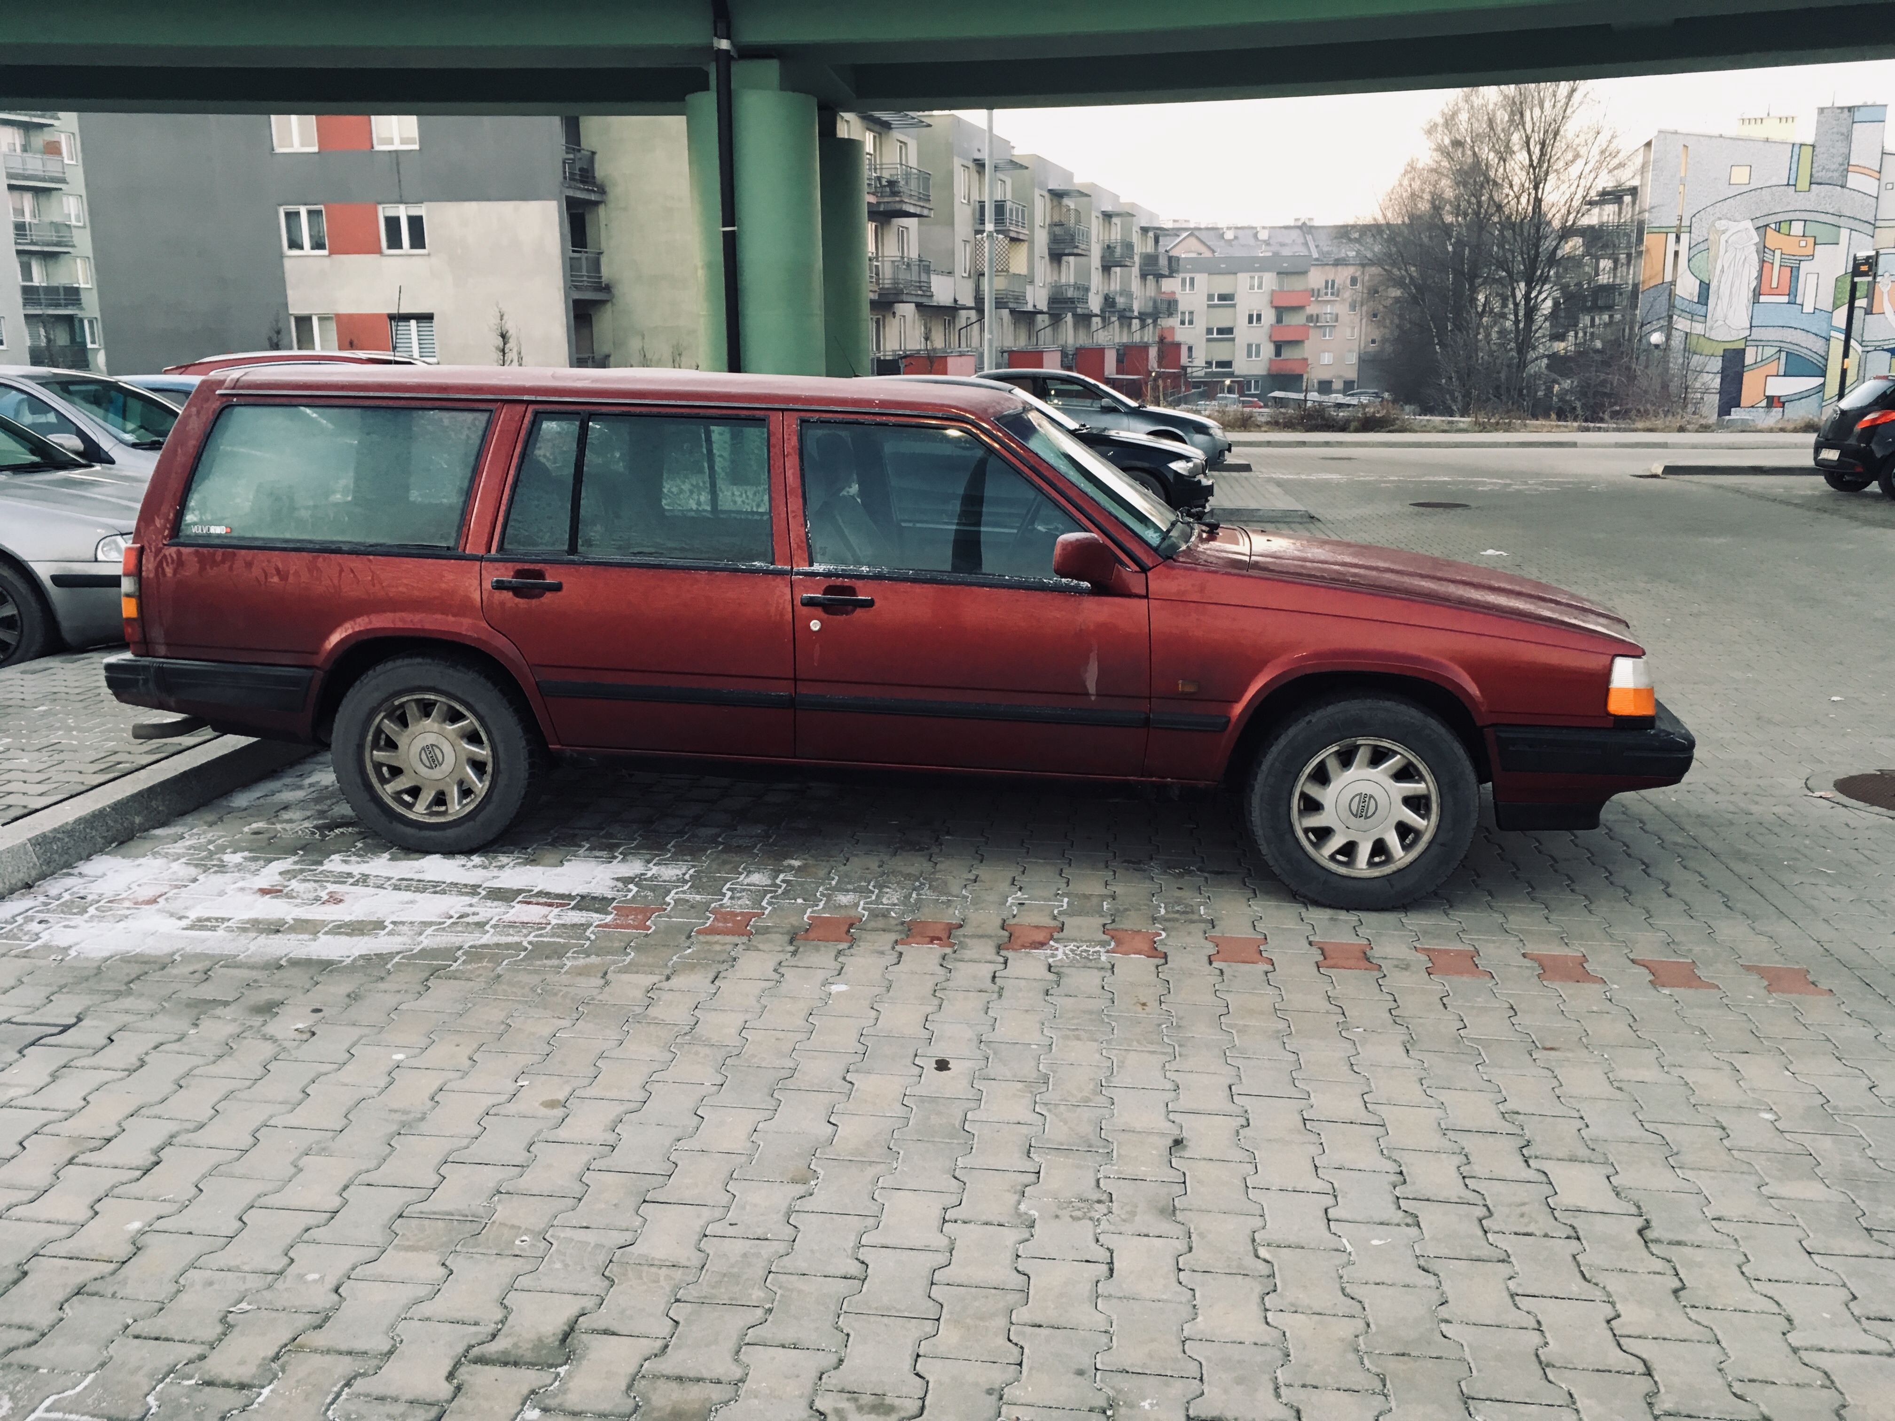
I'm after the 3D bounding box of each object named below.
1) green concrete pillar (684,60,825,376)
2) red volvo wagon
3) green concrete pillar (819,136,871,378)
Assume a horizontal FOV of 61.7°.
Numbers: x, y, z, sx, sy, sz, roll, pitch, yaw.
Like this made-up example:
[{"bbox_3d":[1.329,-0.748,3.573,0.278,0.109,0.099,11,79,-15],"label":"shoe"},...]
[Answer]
[{"bbox_3d":[-1.943,-4.299,16.265,1.288,4.457,1.288,1,12,6],"label":"green concrete pillar"},{"bbox_3d":[-0.211,-0.392,5.378,4.850,1.460,1.780,2,12,8],"label":"red volvo wagon"},{"bbox_3d":[-1.610,-4.813,19.314,1.288,4.117,1.288,1,12,6],"label":"green concrete pillar"}]

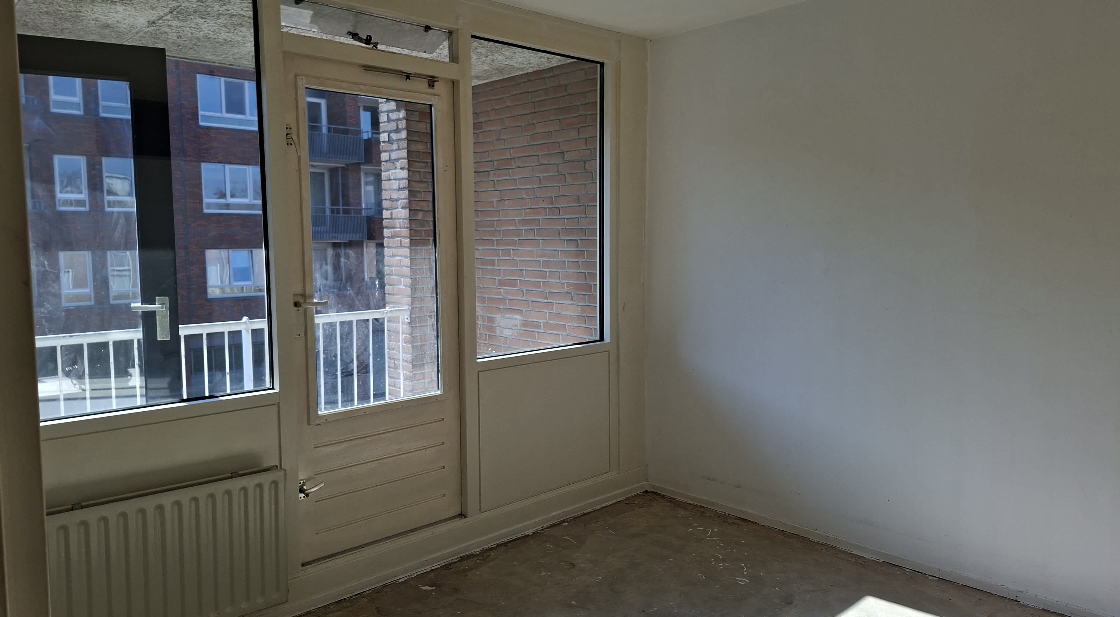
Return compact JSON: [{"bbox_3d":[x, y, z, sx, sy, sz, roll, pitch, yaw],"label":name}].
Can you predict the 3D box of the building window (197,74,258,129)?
[{"bbox_3d":[-11.228,-7.033,25.474,2.250,1.660,0.130,-5,8,-42],"label":"building window"}]

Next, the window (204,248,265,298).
[{"bbox_3d":[-11.189,-1.254,26.041,2.250,1.660,0.130,-5,8,-42],"label":"window"}]

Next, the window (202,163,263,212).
[{"bbox_3d":[-11.209,-4.126,25.759,2.250,1.660,0.130,-5,8,-42],"label":"window"}]

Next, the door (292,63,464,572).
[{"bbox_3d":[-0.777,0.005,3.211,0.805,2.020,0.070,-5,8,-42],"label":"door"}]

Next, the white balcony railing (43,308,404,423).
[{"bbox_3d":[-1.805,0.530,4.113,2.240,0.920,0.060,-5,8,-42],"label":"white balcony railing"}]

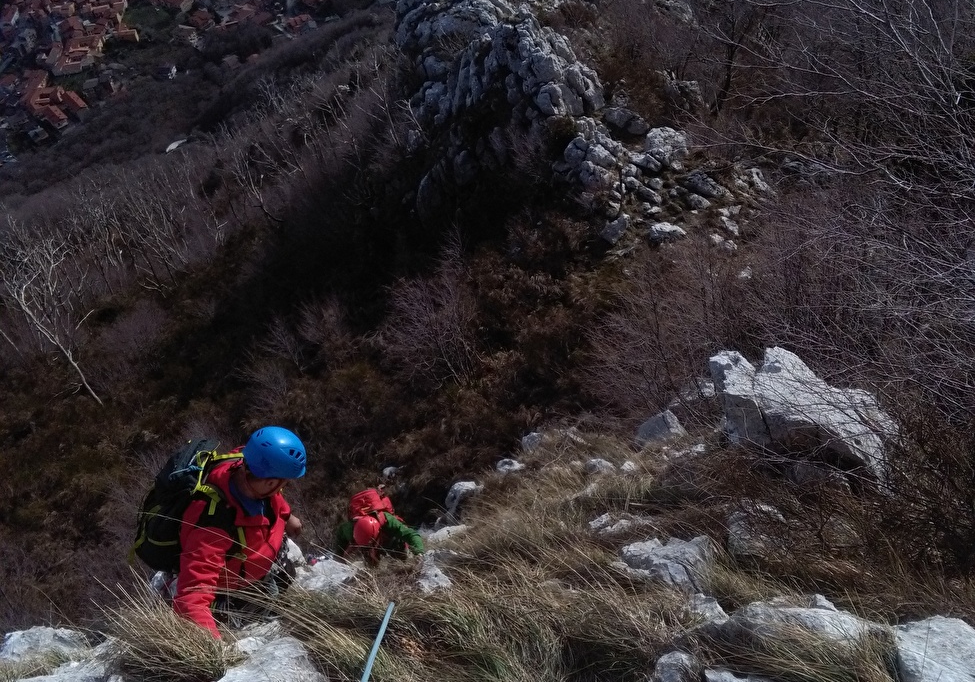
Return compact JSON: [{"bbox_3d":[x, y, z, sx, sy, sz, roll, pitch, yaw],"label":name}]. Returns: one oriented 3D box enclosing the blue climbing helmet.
[{"bbox_3d":[-0.895,0.463,4.500,0.280,0.168,0.225,19,23,-37],"label":"blue climbing helmet"}]

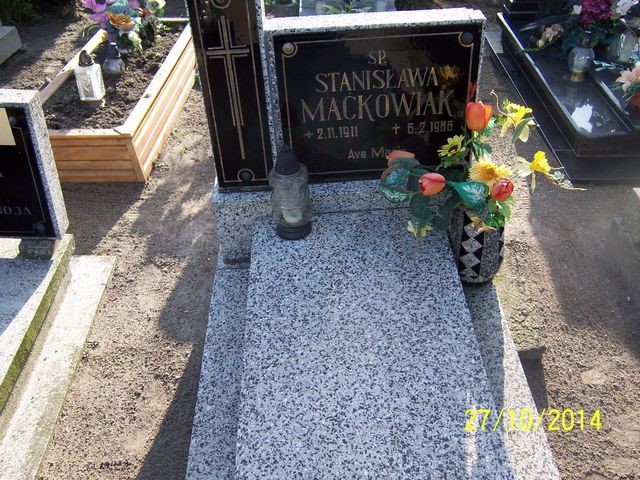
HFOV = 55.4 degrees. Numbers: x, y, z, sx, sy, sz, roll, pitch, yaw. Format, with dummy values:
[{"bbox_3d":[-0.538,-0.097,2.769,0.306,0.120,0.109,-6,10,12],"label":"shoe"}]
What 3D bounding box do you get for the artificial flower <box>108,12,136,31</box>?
[{"bbox_3d":[-0.983,-1.085,3.038,0.135,0.075,0.115,-3,40,1],"label":"artificial flower"}]

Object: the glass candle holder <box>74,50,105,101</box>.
[{"bbox_3d":[-1.051,-0.750,2.771,0.083,0.220,0.083,11,41,9],"label":"glass candle holder"}]

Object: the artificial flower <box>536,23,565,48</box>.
[{"bbox_3d":[1.079,-0.953,2.857,0.125,0.080,0.100,-3,40,1],"label":"artificial flower"}]

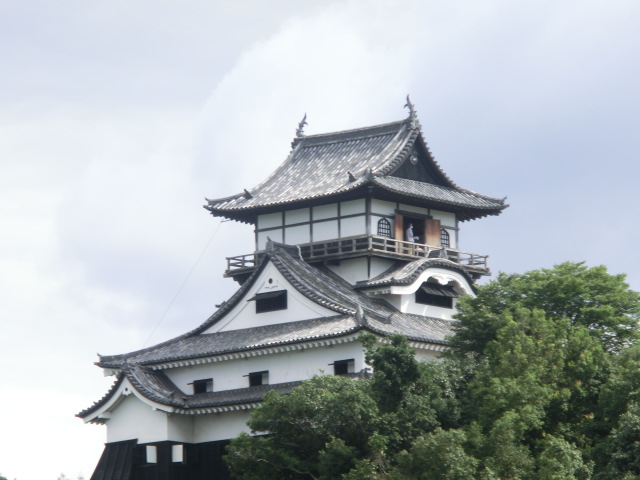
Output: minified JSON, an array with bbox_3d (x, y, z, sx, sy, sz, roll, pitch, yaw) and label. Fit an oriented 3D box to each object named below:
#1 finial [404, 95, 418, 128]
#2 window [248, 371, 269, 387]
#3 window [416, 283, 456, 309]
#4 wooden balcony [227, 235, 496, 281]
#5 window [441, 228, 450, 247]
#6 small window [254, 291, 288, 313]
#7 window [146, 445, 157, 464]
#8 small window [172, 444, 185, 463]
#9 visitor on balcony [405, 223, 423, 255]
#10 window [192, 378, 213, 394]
[{"bbox_3d":[4.543,-6.380,275.385,0.650,1.598,0.400,-9,-13,41],"label":"finial"},{"bbox_3d":[-2.952,6.760,269.272,1.307,0.690,0.200,-9,-13,41],"label":"window"},{"bbox_3d":[5.693,2.763,272.599,0.350,0.988,2.797,-9,-13,41],"label":"window"},{"bbox_3d":[1.879,1.398,276.602,9.603,1.043,8.774,-9,-13,41],"label":"wooden balcony"},{"bbox_3d":[6.186,-0.062,276.057,0.120,1.007,0.916,-9,-13,41],"label":"window"},{"bbox_3d":[-2.377,3.018,270.493,2.084,0.956,0.300,-9,-13,41],"label":"small window"},{"bbox_3d":[-8.176,10.476,270.585,0.729,0.869,0.150,-9,-13,41],"label":"window"},{"bbox_3d":[-6.935,10.446,270.438,0.150,0.850,0.850,-9,-13,41],"label":"small window"},{"bbox_3d":[4.519,0.025,273.228,0.420,1.750,0.500,-4,-10,21],"label":"visitor on balcony"},{"bbox_3d":[-5.692,7.191,271.711,1.277,0.692,0.200,-9,-13,41],"label":"window"}]

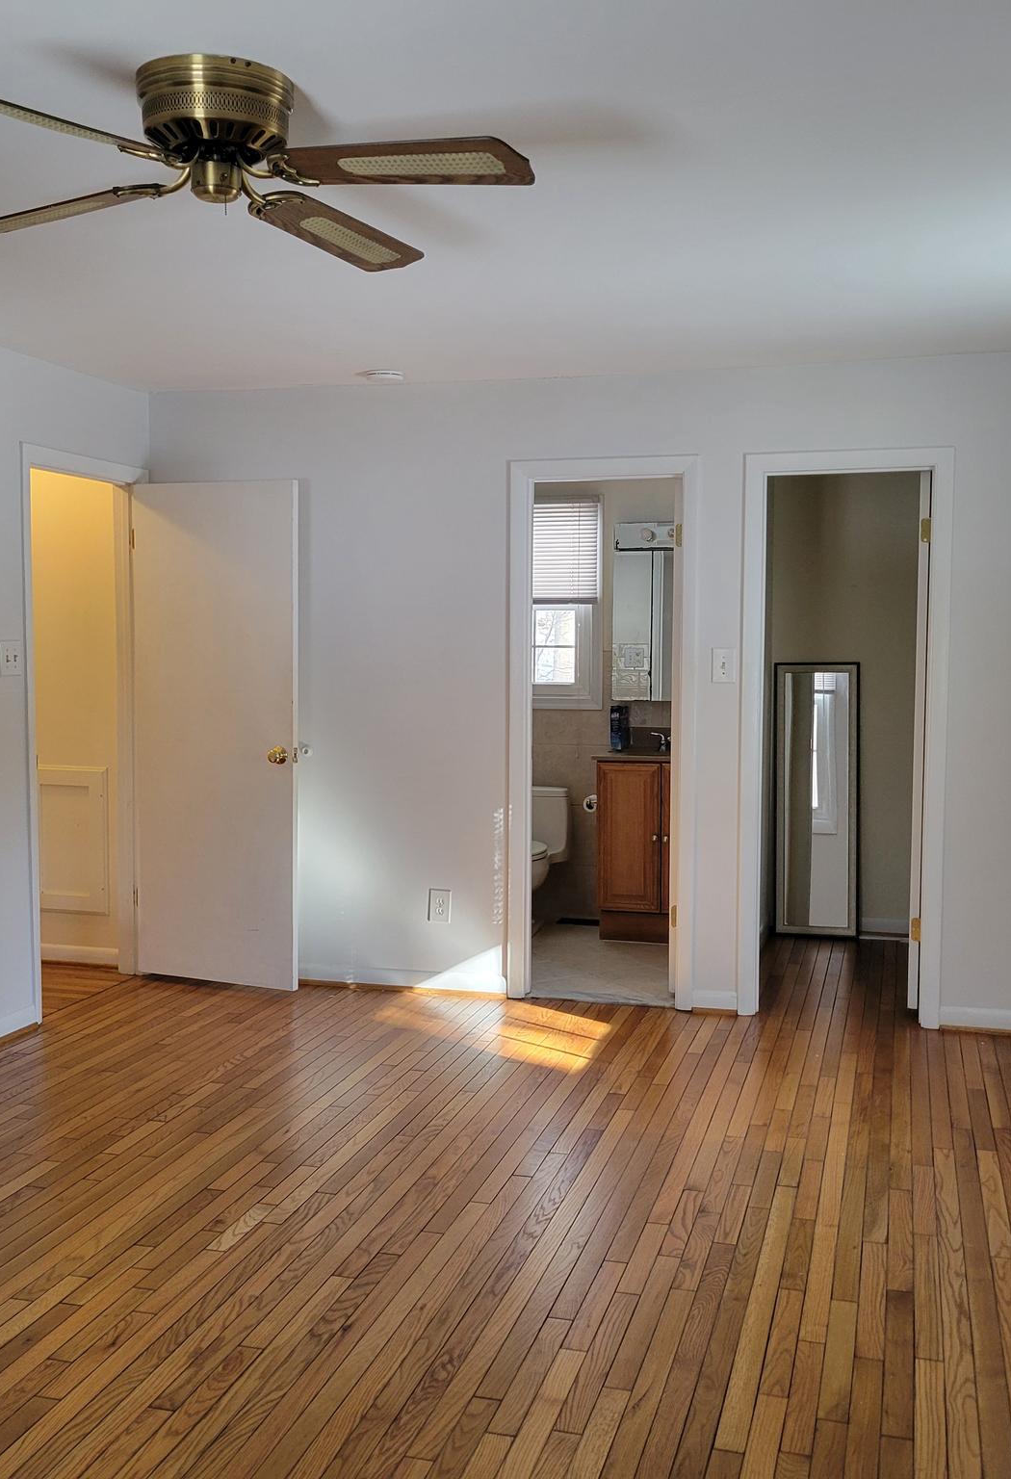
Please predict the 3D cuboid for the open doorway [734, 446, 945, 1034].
[{"bbox_3d":[1.267,0.000,5.552,0.742,2.121,0.130,1,4,15],"label":"open doorway"}]

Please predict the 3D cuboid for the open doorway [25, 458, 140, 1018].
[{"bbox_3d":[-1.678,-0.018,5.775,0.130,2.090,0.836,1,4,15],"label":"open doorway"}]

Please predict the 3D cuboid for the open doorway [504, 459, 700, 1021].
[{"bbox_3d":[0.384,-0.022,5.794,0.737,2.121,0.130,1,4,15],"label":"open doorway"}]

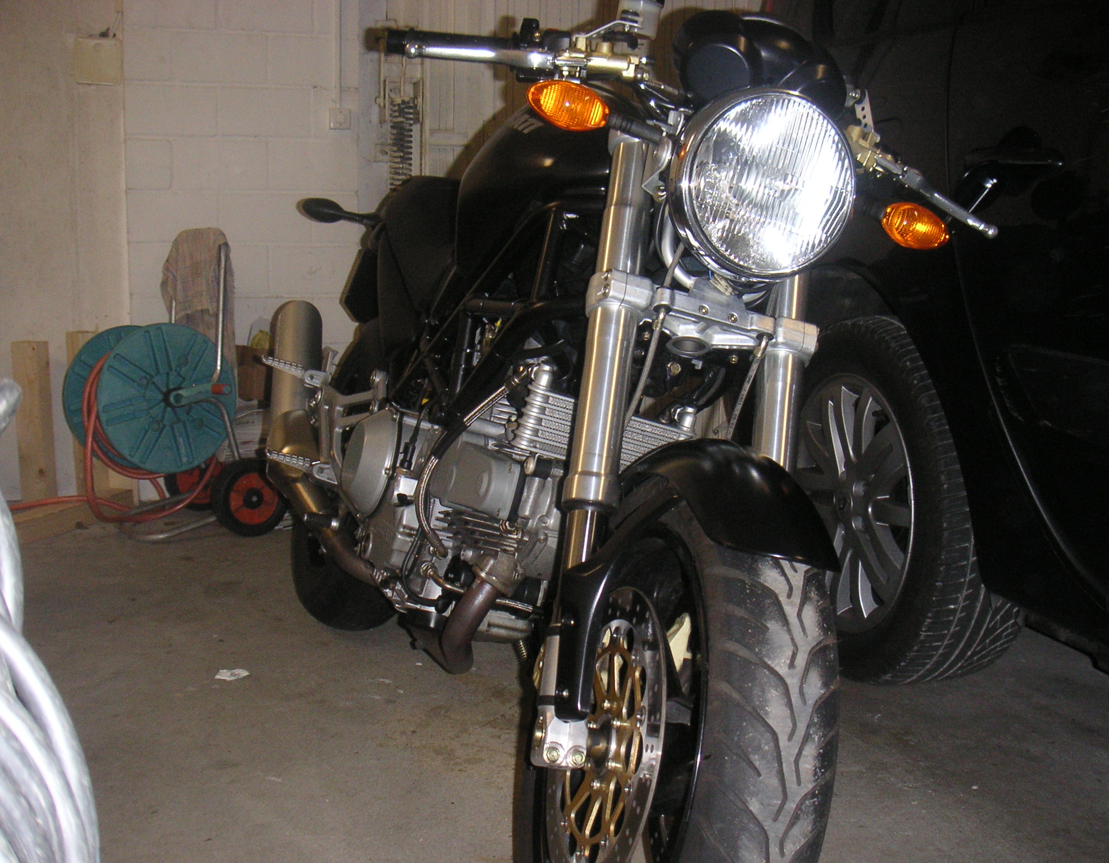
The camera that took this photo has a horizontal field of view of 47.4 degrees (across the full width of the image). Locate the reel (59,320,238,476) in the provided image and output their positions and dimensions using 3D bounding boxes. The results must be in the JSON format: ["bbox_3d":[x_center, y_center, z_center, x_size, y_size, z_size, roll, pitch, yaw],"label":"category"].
[{"bbox_3d":[-1.055,-0.090,3.260,0.375,0.375,0.290,-7,12,-39],"label":"reel"}]

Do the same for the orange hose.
[{"bbox_3d":[-1.130,0.012,3.310,0.560,0.450,0.390,0,9,-6],"label":"orange hose"}]

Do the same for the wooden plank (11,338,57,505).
[{"bbox_3d":[-1.494,-0.027,3.644,0.105,0.472,0.040,0,9,-6],"label":"wooden plank"}]

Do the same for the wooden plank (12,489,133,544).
[{"bbox_3d":[-1.339,0.222,3.412,0.100,0.060,0.430,4,10,21],"label":"wooden plank"}]

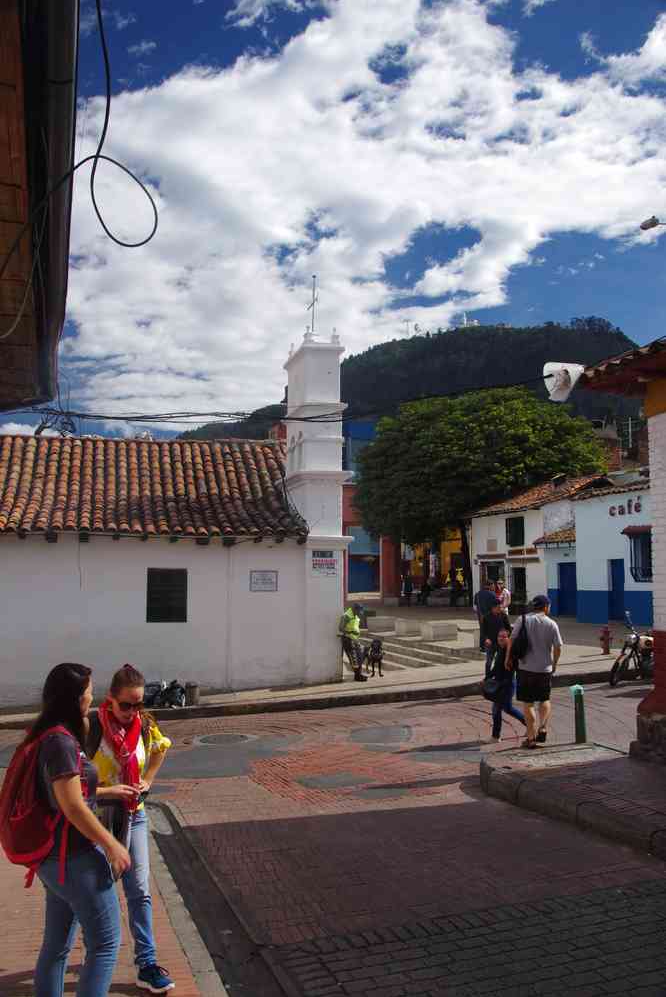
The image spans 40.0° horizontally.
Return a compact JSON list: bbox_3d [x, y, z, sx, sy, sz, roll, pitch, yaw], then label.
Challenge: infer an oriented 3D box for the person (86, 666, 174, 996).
[{"bbox_3d":[-1.028,1.616,4.704,0.500,1.610,0.440,2,-5,-19],"label":"person"}]

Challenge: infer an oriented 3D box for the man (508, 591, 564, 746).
[{"bbox_3d":[2.305,1.951,10.472,0.620,1.740,0.520,-1,-4,12],"label":"man"}]

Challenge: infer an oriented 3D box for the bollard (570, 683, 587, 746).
[{"bbox_3d":[2.820,2.462,10.496,0.150,0.670,0.150,0,-4,0],"label":"bollard"}]

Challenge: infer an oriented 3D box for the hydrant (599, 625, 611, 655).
[{"bbox_3d":[5.803,3.018,19.554,0.270,0.620,0.270,-1,-5,18],"label":"hydrant"}]

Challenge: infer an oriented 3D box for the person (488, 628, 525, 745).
[{"bbox_3d":[2.133,2.249,11.226,0.550,1.400,0.450,2,-5,-22],"label":"person"}]

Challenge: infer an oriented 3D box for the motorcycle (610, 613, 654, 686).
[{"bbox_3d":[5.158,2.506,15.422,1.980,1.200,0.750,4,-5,-37],"label":"motorcycle"}]

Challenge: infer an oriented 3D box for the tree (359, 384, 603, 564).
[{"bbox_3d":[6.913,-0.243,42.851,11.600,9.700,11.200,0,-4,0],"label":"tree"}]

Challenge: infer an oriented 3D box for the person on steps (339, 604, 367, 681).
[{"bbox_3d":[0.376,2.724,17.519,0.540,1.460,0.520,-2,-5,25],"label":"person on steps"}]

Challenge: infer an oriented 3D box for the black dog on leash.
[{"bbox_3d":[0.822,3.087,17.905,0.330,0.720,0.900,2,-5,-19],"label":"black dog on leash"}]

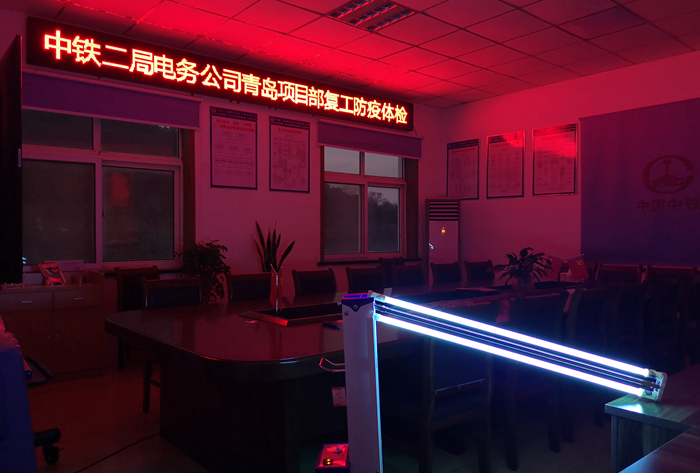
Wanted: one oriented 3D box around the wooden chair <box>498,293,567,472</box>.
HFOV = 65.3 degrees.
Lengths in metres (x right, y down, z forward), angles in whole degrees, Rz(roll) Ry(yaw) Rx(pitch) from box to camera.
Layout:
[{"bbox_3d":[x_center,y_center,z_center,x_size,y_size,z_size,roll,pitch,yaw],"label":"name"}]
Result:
[{"bbox_3d":[0.879,0.765,3.160,0.465,0.930,0.540,0,0,-40],"label":"wooden chair"}]

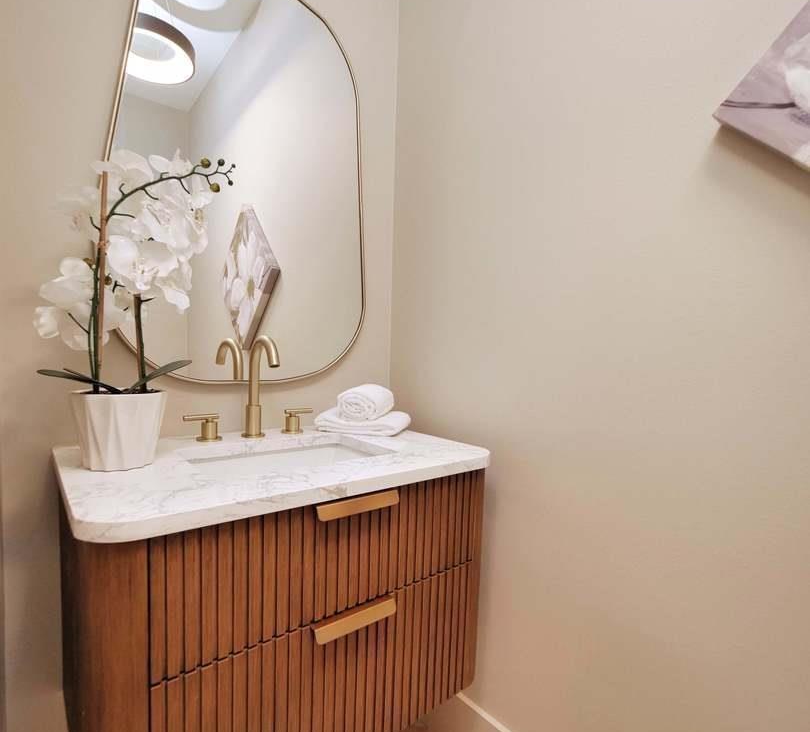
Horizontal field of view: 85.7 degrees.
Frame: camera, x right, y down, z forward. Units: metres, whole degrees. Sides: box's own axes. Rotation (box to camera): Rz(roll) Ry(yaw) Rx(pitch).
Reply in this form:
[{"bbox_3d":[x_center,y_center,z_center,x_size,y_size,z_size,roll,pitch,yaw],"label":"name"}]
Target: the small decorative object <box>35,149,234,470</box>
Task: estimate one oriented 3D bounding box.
[{"bbox_3d":[-0.466,-0.110,0.782,0.300,0.565,0.220,1,1,-40],"label":"small decorative object"}]

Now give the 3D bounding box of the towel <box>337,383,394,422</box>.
[{"bbox_3d":[-0.103,0.097,1.182,0.108,0.094,0.140,2,1,20],"label":"towel"}]

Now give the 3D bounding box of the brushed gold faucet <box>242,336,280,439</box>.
[{"bbox_3d":[-0.336,0.049,1.034,0.056,0.250,0.160,1,1,-40],"label":"brushed gold faucet"}]

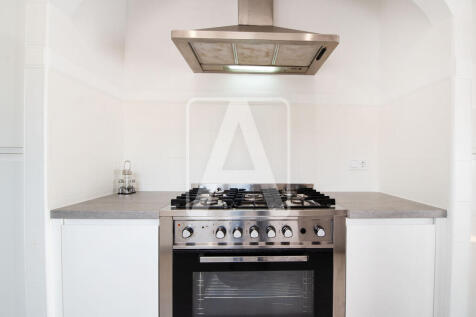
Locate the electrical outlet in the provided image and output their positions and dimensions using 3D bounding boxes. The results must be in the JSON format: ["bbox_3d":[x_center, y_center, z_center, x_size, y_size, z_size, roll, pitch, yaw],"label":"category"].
[{"bbox_3d":[0.951,0.055,1.550,0.142,0.080,0.014,0,0,1],"label":"electrical outlet"}]

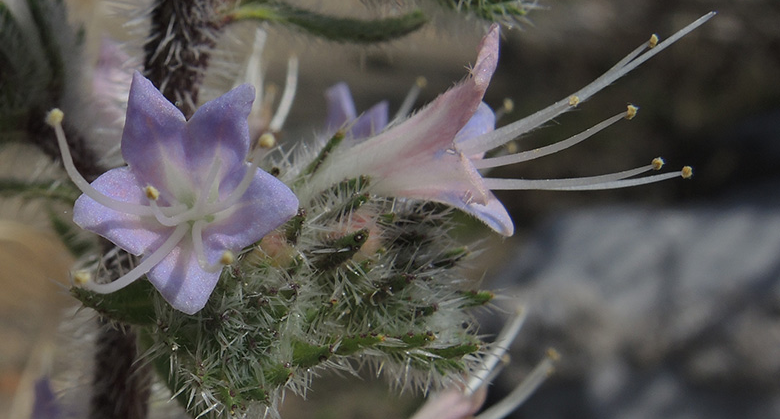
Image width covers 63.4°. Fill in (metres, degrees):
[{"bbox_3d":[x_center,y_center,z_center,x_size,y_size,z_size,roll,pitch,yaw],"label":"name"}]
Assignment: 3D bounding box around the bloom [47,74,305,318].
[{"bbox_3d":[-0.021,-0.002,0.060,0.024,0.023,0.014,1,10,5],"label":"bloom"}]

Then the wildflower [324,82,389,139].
[{"bbox_3d":[-0.004,-0.012,0.080,0.009,0.009,0.008,-2,10,-13],"label":"wildflower"}]

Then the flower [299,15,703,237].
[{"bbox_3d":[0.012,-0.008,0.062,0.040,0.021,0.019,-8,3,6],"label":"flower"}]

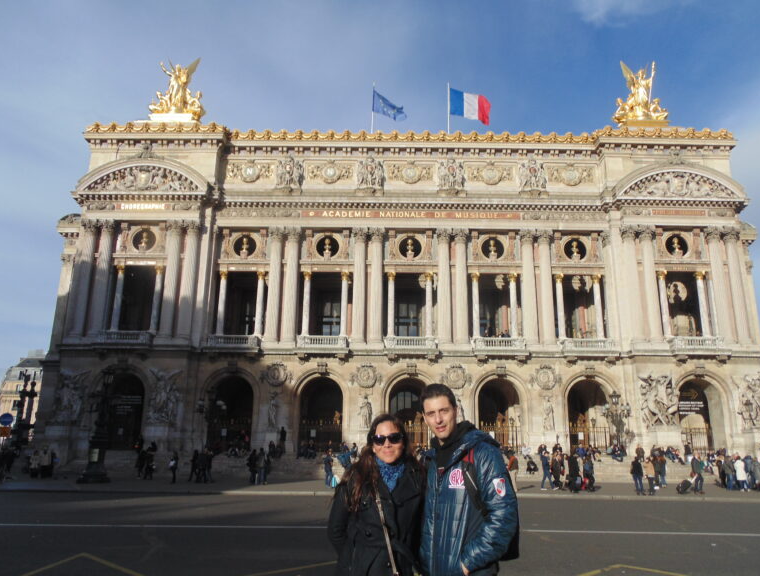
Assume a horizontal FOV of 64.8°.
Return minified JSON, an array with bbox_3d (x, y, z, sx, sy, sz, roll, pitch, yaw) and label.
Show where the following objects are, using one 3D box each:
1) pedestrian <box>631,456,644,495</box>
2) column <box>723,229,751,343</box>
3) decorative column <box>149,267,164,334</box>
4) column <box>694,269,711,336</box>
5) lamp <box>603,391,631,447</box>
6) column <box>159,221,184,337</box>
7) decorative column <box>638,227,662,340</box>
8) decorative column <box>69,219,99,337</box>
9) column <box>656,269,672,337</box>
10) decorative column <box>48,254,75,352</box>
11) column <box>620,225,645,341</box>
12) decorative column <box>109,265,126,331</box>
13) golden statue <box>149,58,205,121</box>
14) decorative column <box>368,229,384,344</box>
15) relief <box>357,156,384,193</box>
[{"bbox_3d":[12.255,8.935,28.492,0.580,1.747,0.400,-5,-15,20],"label":"pedestrian"},{"bbox_3d":[31.196,-0.343,51.972,1.280,10.408,1.280,1,-15,1],"label":"column"},{"bbox_3d":[-18.299,0.902,49.296,0.700,5.696,0.700,1,-14,0],"label":"decorative column"},{"bbox_3d":[26.944,1.316,49.961,0.740,5.696,0.740,1,-14,1],"label":"column"},{"bbox_3d":[18.305,10.345,46.454,2.000,4.500,2.000,1,-15,0],"label":"lamp"},{"bbox_3d":[-17.830,-0.874,51.374,1.300,10.100,1.300,1,-15,0],"label":"column"},{"bbox_3d":[22.367,-0.372,49.207,1.250,9.771,1.250,1,-14,0],"label":"decorative column"},{"bbox_3d":[-24.707,-0.951,49.774,1.220,10.067,1.220,1,-14,0],"label":"decorative column"},{"bbox_3d":[23.509,1.318,49.401,0.700,5.539,0.700,1,-14,0],"label":"column"},{"bbox_3d":[-32.003,1.379,60.356,1.400,10.288,1.300,1,-15,1],"label":"decorative column"},{"bbox_3d":[21.146,-0.514,49.797,1.220,10.009,1.220,1,-14,0],"label":"column"},{"bbox_3d":[-21.556,0.823,49.300,0.700,5.530,0.700,1,-14,0],"label":"decorative column"},{"bbox_3d":[-20.369,-19.571,60.339,4.900,7.700,3.600,1,-15,0],"label":"golden statue"},{"bbox_3d":[-0.283,-0.190,50.524,1.250,9.973,1.250,1,-14,0],"label":"decorative column"},{"bbox_3d":[-0.867,-10.595,55.546,2.500,3.300,0.800,1,-15,0],"label":"relief"}]

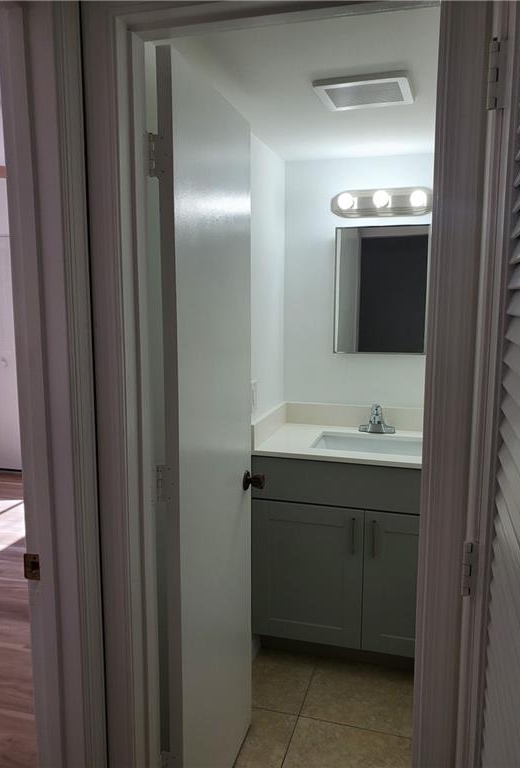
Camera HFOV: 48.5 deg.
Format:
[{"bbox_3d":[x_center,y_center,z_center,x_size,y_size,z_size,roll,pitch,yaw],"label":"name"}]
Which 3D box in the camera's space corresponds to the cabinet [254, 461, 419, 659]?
[{"bbox_3d":[0.483,0.700,2.493,0.910,0.885,0.545,2,8,16],"label":"cabinet"}]

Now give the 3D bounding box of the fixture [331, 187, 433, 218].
[{"bbox_3d":[0.528,-0.789,2.491,0.457,0.119,0.130,2,8,16],"label":"fixture"}]

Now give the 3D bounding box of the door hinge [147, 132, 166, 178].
[{"bbox_3d":[-0.230,-0.505,1.266,0.046,0.092,0.028,2,8,16],"label":"door hinge"}]

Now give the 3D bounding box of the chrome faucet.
[{"bbox_3d":[0.520,0.158,2.559,0.164,0.132,0.130,2,8,16],"label":"chrome faucet"}]

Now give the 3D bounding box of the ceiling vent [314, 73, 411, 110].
[{"bbox_3d":[0.323,-0.875,1.742,0.265,0.022,0.240,2,8,16],"label":"ceiling vent"}]

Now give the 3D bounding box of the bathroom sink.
[{"bbox_3d":[0.469,0.317,2.405,0.475,0.145,0.325,2,8,16],"label":"bathroom sink"}]

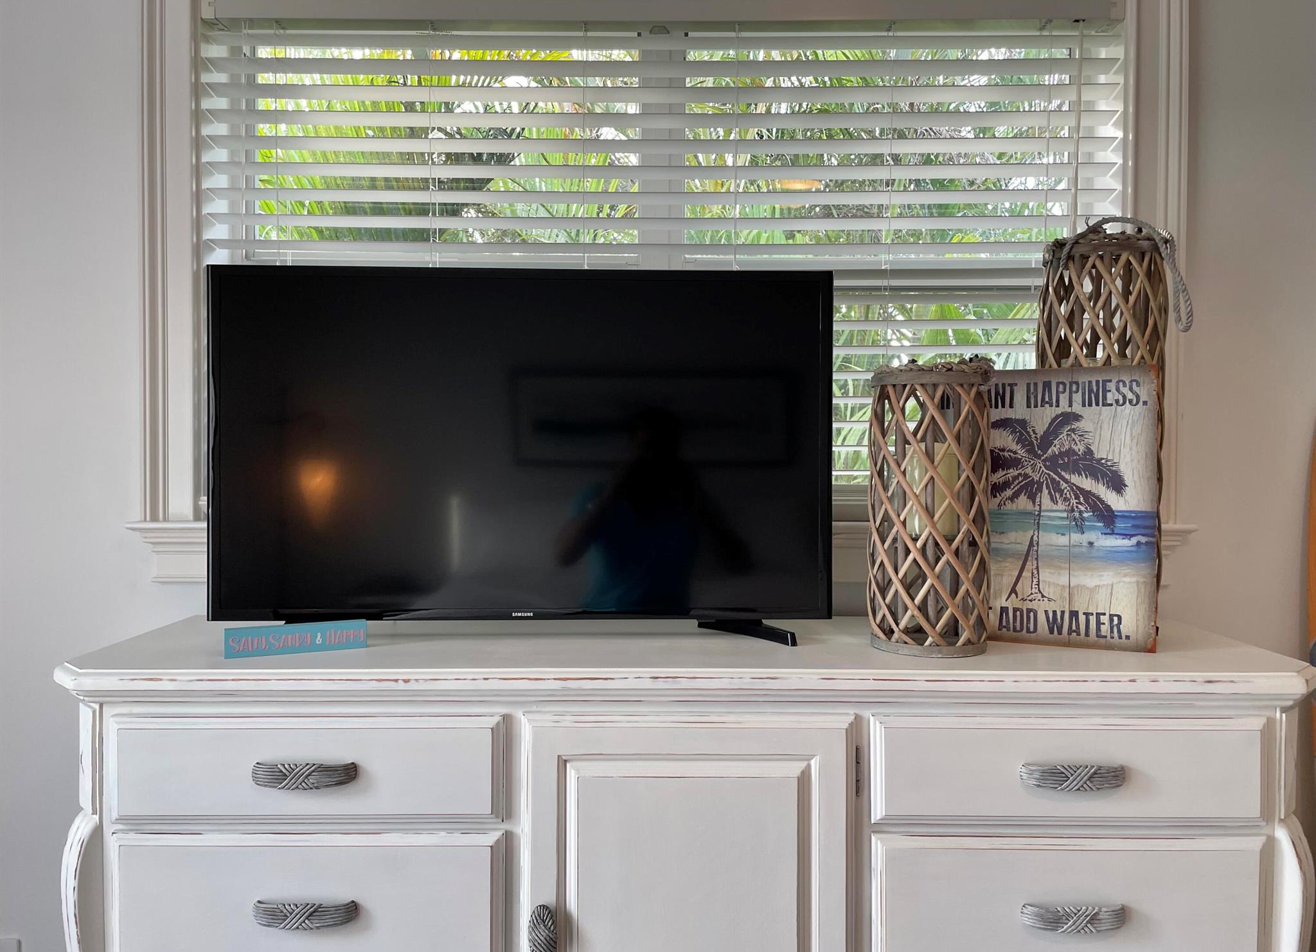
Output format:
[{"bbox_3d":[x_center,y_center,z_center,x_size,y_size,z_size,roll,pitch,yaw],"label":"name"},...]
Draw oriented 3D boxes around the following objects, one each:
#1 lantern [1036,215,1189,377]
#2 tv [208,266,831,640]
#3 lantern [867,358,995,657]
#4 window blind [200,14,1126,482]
[{"bbox_3d":[0.676,-0.060,1.489,0.210,0.600,0.200,0,1,0],"label":"lantern"},{"bbox_3d":[-0.201,-0.036,1.490,0.930,0.546,0.185,0,1,-2],"label":"tv"},{"bbox_3d":[0.386,0.044,1.395,0.178,0.395,0.175,0,1,0],"label":"lantern"},{"bbox_3d":[0.010,-0.381,1.692,1.546,0.844,0.056,0,1,0],"label":"window blind"}]

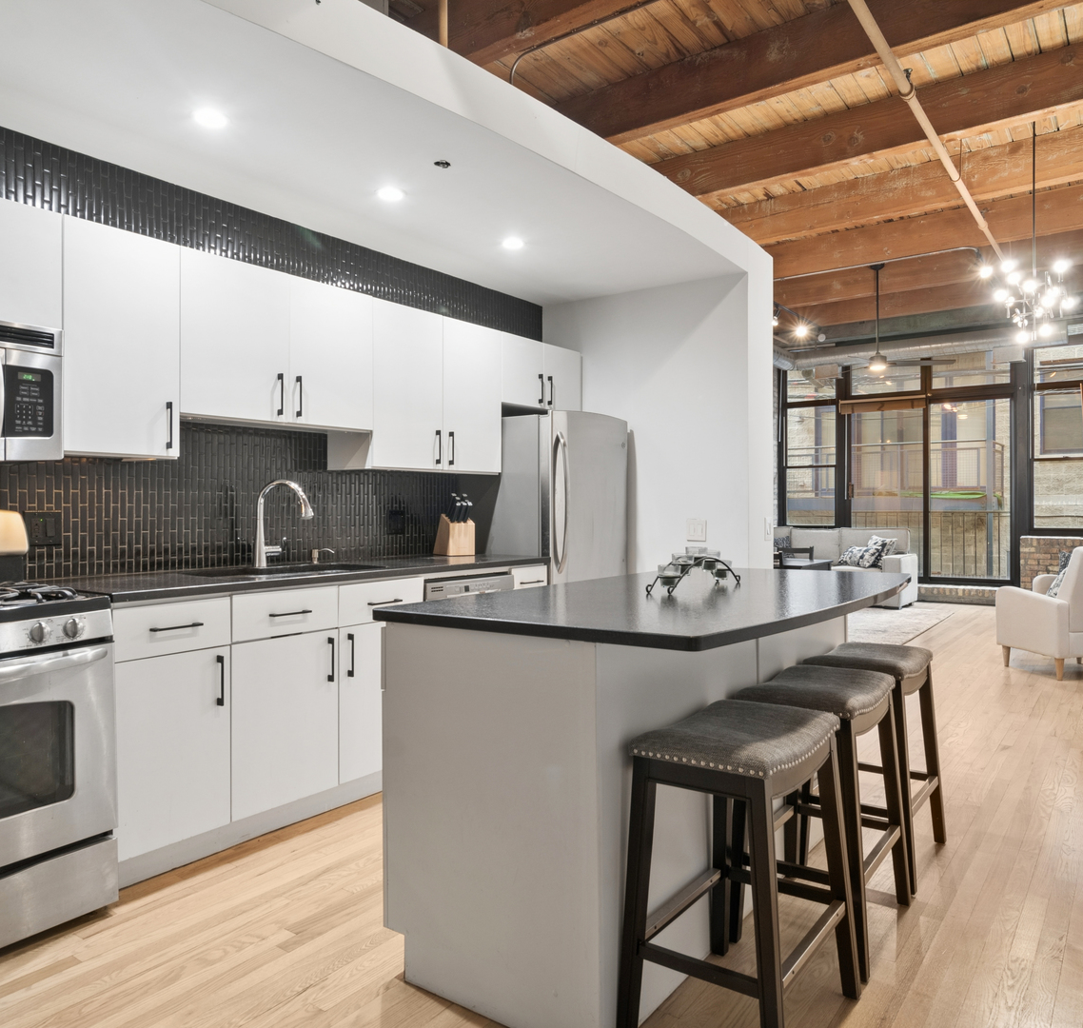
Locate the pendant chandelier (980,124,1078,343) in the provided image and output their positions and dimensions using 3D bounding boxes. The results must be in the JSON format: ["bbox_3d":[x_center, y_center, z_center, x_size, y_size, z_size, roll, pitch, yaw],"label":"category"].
[{"bbox_3d":[3.089,-1.802,4.862,0.520,1.420,0.520,0,1,38],"label":"pendant chandelier"}]

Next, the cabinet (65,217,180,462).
[{"bbox_3d":[-1.571,-0.592,2.770,0.330,0.778,0.386,0,1,38],"label":"cabinet"}]

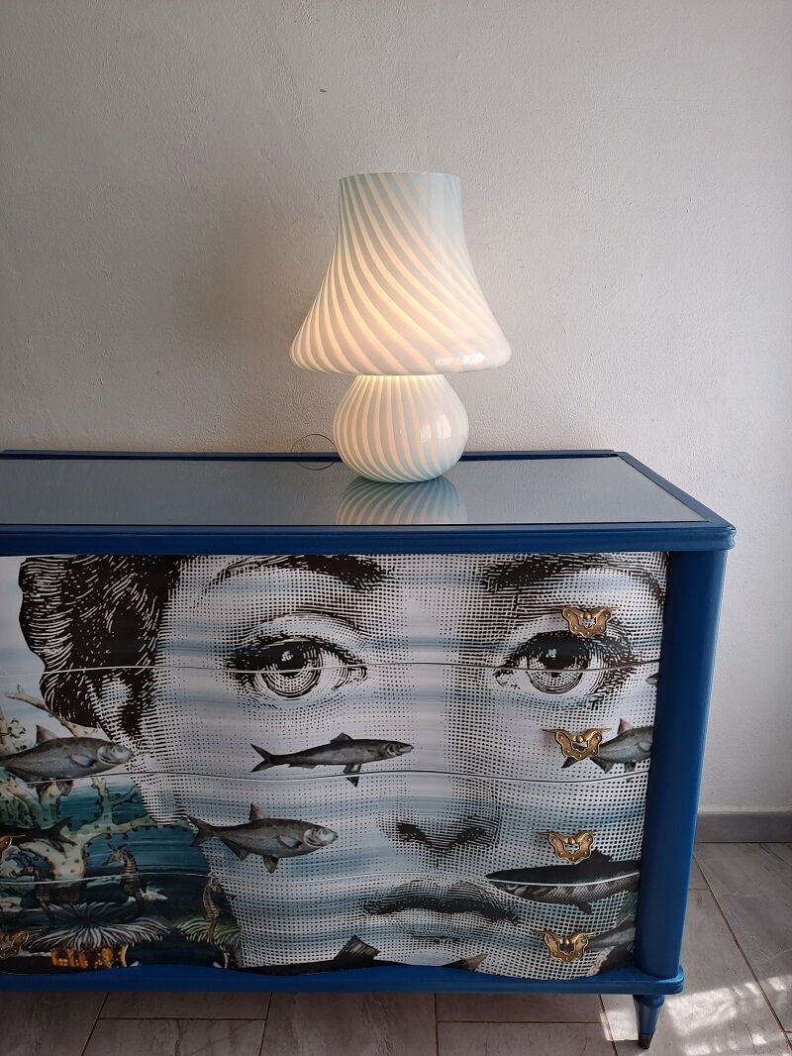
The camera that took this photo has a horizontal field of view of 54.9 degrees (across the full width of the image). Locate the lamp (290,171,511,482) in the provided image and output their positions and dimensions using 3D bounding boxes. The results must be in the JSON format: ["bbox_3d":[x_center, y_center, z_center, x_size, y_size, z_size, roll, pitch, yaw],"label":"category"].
[{"bbox_3d":[0.007,-0.306,1.212,0.348,0.451,0.348,0,17,1],"label":"lamp"}]

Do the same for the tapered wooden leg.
[{"bbox_3d":[0.421,0.806,1.272,0.052,0.150,0.052,0,17,1],"label":"tapered wooden leg"}]

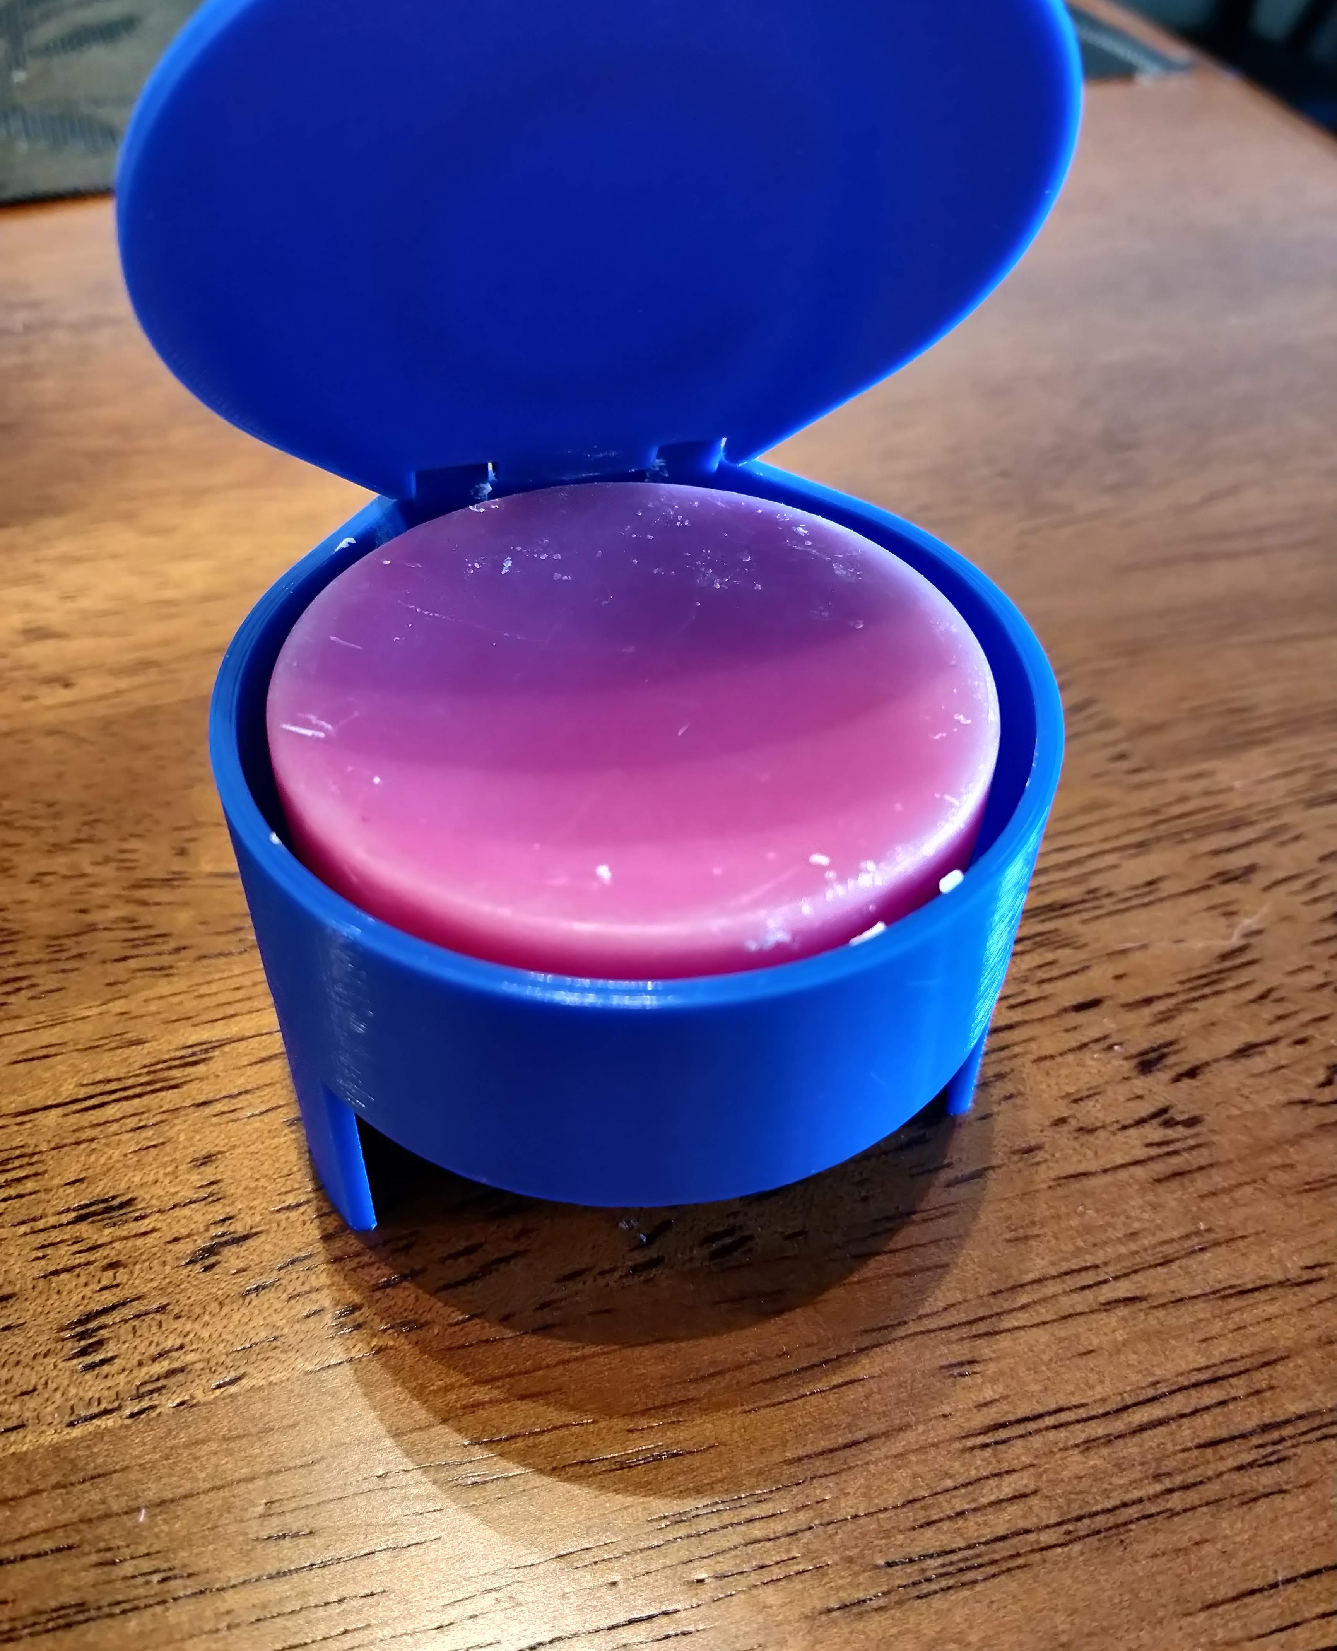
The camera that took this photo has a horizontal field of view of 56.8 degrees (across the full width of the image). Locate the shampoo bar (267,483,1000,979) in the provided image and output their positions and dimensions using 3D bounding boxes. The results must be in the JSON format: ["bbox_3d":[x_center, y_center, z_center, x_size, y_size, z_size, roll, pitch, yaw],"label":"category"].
[{"bbox_3d":[-0.003,-0.006,0.117,0.064,0.024,0.064,1,45,-1],"label":"shampoo bar"}]

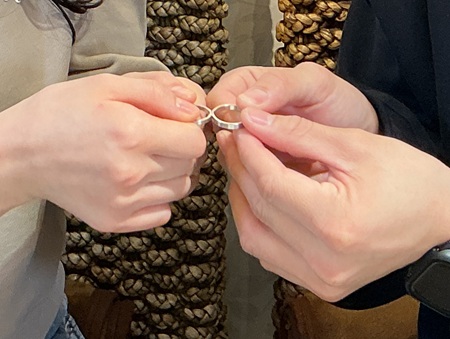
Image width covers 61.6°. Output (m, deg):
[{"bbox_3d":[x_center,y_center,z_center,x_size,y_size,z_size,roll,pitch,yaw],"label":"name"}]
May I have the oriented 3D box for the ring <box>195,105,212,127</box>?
[{"bbox_3d":[-0.017,-0.032,0.223,0.019,0.003,0.019,2,40,-1],"label":"ring"}]

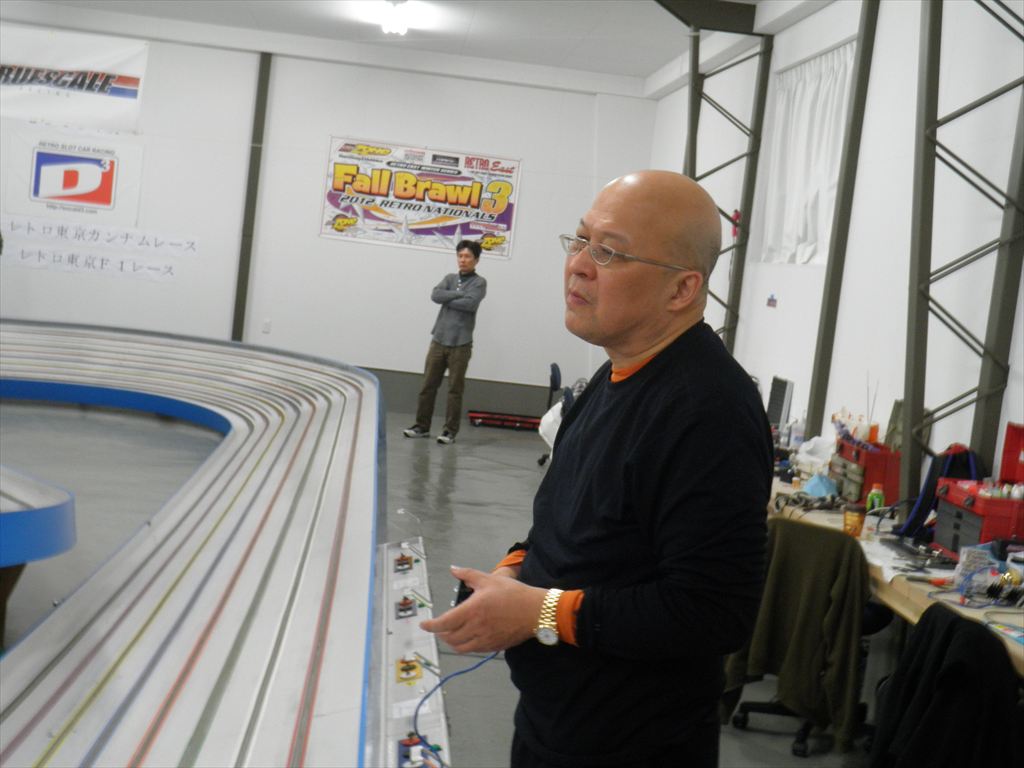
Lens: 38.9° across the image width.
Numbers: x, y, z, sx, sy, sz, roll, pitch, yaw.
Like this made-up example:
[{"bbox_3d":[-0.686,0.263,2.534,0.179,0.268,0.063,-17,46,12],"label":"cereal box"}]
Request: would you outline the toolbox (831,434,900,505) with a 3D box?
[{"bbox_3d":[1.605,0.397,6.509,0.215,0.235,0.360,6,5,-8],"label":"toolbox"}]

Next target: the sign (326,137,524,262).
[{"bbox_3d":[-0.865,-1.779,13.859,1.830,0.940,0.020,6,5,-5],"label":"sign"}]

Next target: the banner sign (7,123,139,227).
[{"bbox_3d":[-4.107,-1.935,13.591,1.220,0.810,0.020,6,5,-5],"label":"banner sign"}]

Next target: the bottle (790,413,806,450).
[{"bbox_3d":[1.590,0.256,8.057,0.075,0.200,0.075,6,5,-5],"label":"bottle"}]

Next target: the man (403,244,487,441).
[{"bbox_3d":[-0.529,-0.363,12.252,0.500,1.690,0.380,9,5,28],"label":"man"}]

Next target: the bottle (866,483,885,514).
[{"bbox_3d":[1.539,0.478,6.102,0.067,0.128,0.067,6,5,-5],"label":"bottle"}]

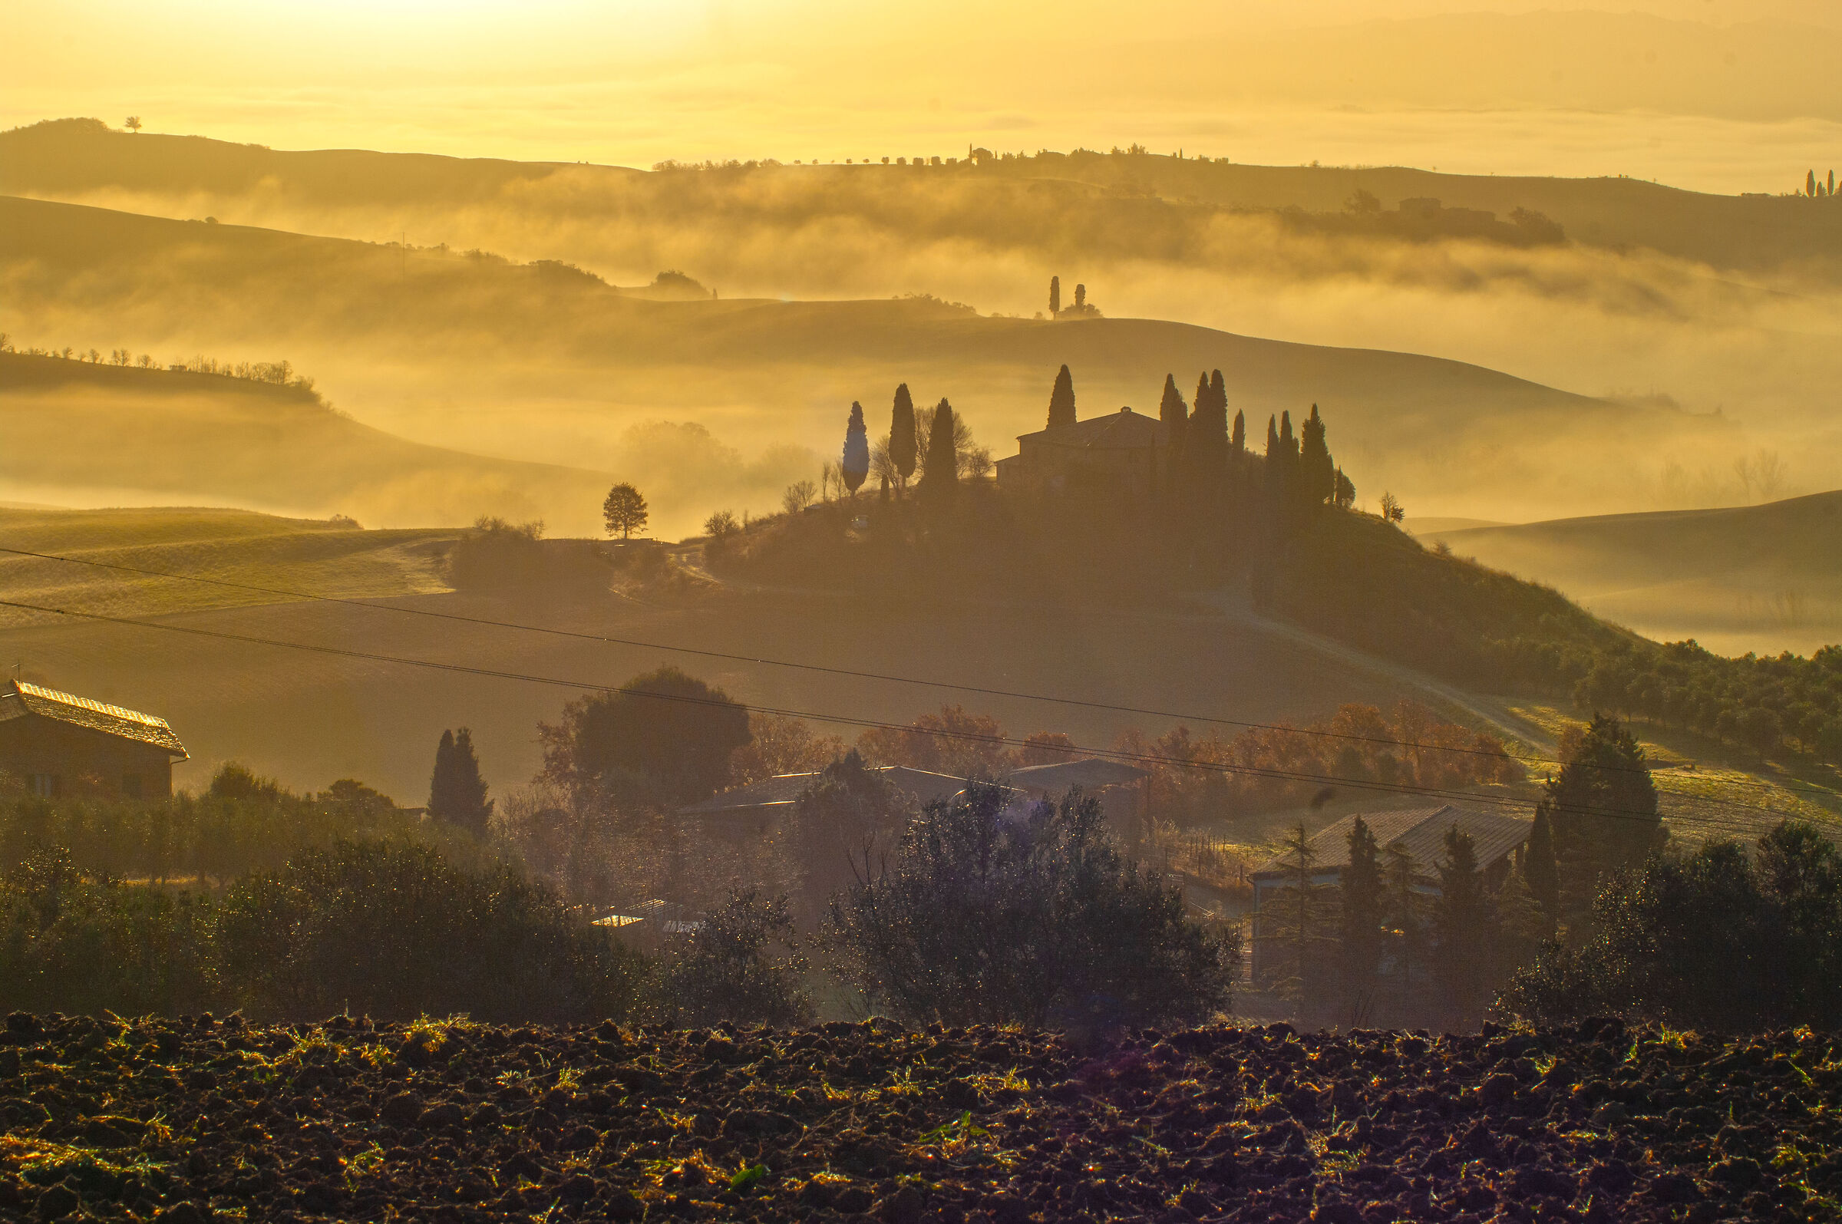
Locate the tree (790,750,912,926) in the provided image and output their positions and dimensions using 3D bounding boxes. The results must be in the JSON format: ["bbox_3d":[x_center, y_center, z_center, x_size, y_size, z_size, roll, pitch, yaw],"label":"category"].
[{"bbox_3d":[-4.140,13.260,315.000,7.180,10.340,7.180,0,5,0],"label":"tree"}]

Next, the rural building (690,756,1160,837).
[{"bbox_3d":[-0.390,12.810,362.000,30.500,6.000,15.000,0,5,0],"label":"rural building"}]

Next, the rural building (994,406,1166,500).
[{"bbox_3d":[22.109,-18.957,614.885,18.078,9.600,20.789,-2,6,-28],"label":"rural building"}]

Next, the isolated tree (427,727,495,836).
[{"bbox_3d":[-27.880,10.500,325.000,3.920,7.080,3.500,0,5,0],"label":"isolated tree"}]

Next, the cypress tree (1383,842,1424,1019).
[{"bbox_3d":[23.658,15.616,263.000,2.073,8.714,2.073,1,6,0],"label":"cypress tree"}]

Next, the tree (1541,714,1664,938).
[{"bbox_3d":[35.928,11.455,283.000,6.330,12.197,6.140,1,6,0],"label":"tree"}]

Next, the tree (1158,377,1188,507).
[{"bbox_3d":[28.059,-18.996,598.000,3.367,15.303,3.367,1,6,0],"label":"tree"}]

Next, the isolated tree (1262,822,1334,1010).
[{"bbox_3d":[17.980,14.490,255.000,3.080,8.920,3.080,0,5,0],"label":"isolated tree"}]

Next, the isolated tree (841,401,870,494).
[{"bbox_3d":[-7.381,-18.407,605.000,3.244,10.593,3.244,1,6,0],"label":"isolated tree"}]

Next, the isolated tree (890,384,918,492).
[{"bbox_3d":[-2.220,-22.200,690.000,3.520,14.110,3.520,0,5,0],"label":"isolated tree"}]

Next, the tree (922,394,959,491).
[{"bbox_3d":[2.190,-18.813,605.000,4.218,11.082,4.218,1,6,0],"label":"tree"}]

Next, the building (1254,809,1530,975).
[{"bbox_3d":[25.180,14.861,279.822,10.500,6.100,22.500,3,6,17],"label":"building"}]

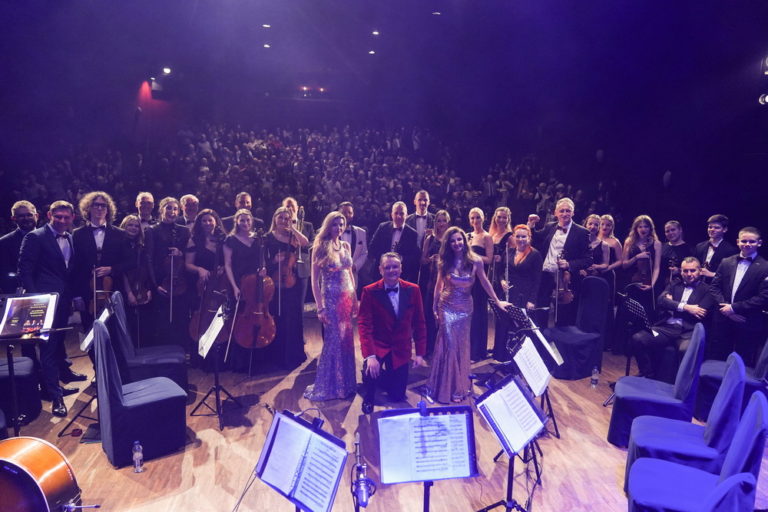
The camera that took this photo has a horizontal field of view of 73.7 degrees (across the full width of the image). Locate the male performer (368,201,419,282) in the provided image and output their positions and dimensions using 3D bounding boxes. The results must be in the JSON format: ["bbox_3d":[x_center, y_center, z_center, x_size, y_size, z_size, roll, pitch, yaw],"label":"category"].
[{"bbox_3d":[0.115,0.312,5.689,0.540,1.800,0.340,1,7,0],"label":"male performer"}]

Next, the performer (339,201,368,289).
[{"bbox_3d":[-0.360,0.302,5.374,0.480,1.728,0.320,0,7,-3],"label":"performer"}]

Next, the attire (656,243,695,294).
[{"bbox_3d":[3.151,0.547,5.612,0.470,1.400,0.320,4,8,25],"label":"attire"}]

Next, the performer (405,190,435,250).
[{"bbox_3d":[0.443,0.176,5.912,0.500,1.850,0.320,0,7,4],"label":"performer"}]

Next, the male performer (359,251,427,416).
[{"bbox_3d":[0.059,0.653,4.625,0.600,1.390,0.720,1,8,3],"label":"male performer"}]

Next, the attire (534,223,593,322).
[{"bbox_3d":[1.885,0.438,5.524,0.660,1.540,0.420,4,10,17],"label":"attire"}]

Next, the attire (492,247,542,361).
[{"bbox_3d":[1.391,0.516,5.310,0.480,1.380,0.320,3,8,11],"label":"attire"}]

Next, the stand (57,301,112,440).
[{"bbox_3d":[-2.310,0.868,4.047,0.440,1.020,0.480,-4,11,-30],"label":"stand"}]

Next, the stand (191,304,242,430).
[{"bbox_3d":[-1.416,0.889,4.326,0.480,0.970,0.520,-2,8,-19],"label":"stand"}]

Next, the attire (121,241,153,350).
[{"bbox_3d":[-2.566,0.495,5.291,0.420,1.340,0.320,-2,10,-19],"label":"attire"}]

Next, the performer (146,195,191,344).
[{"bbox_3d":[-2.167,0.300,5.172,0.500,1.780,0.340,-4,8,-33],"label":"performer"}]

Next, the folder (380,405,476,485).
[{"bbox_3d":[0.203,0.976,2.650,0.470,0.340,0.050,0,-14,-10],"label":"folder"}]

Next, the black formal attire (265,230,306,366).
[{"bbox_3d":[-1.035,0.468,5.446,0.460,1.400,0.380,0,10,-9],"label":"black formal attire"}]

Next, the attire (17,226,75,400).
[{"bbox_3d":[-2.909,0.513,4.532,0.360,1.530,0.500,8,10,41],"label":"attire"}]

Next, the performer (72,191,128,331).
[{"bbox_3d":[-2.592,0.326,4.722,0.540,1.835,0.360,-4,8,-28],"label":"performer"}]

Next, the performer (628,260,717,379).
[{"bbox_3d":[2.909,0.671,5.246,0.780,1.310,0.620,-6,10,-43],"label":"performer"}]

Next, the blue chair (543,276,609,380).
[{"bbox_3d":[2.026,0.731,5.336,0.540,1.030,0.460,-7,12,-40],"label":"blue chair"}]

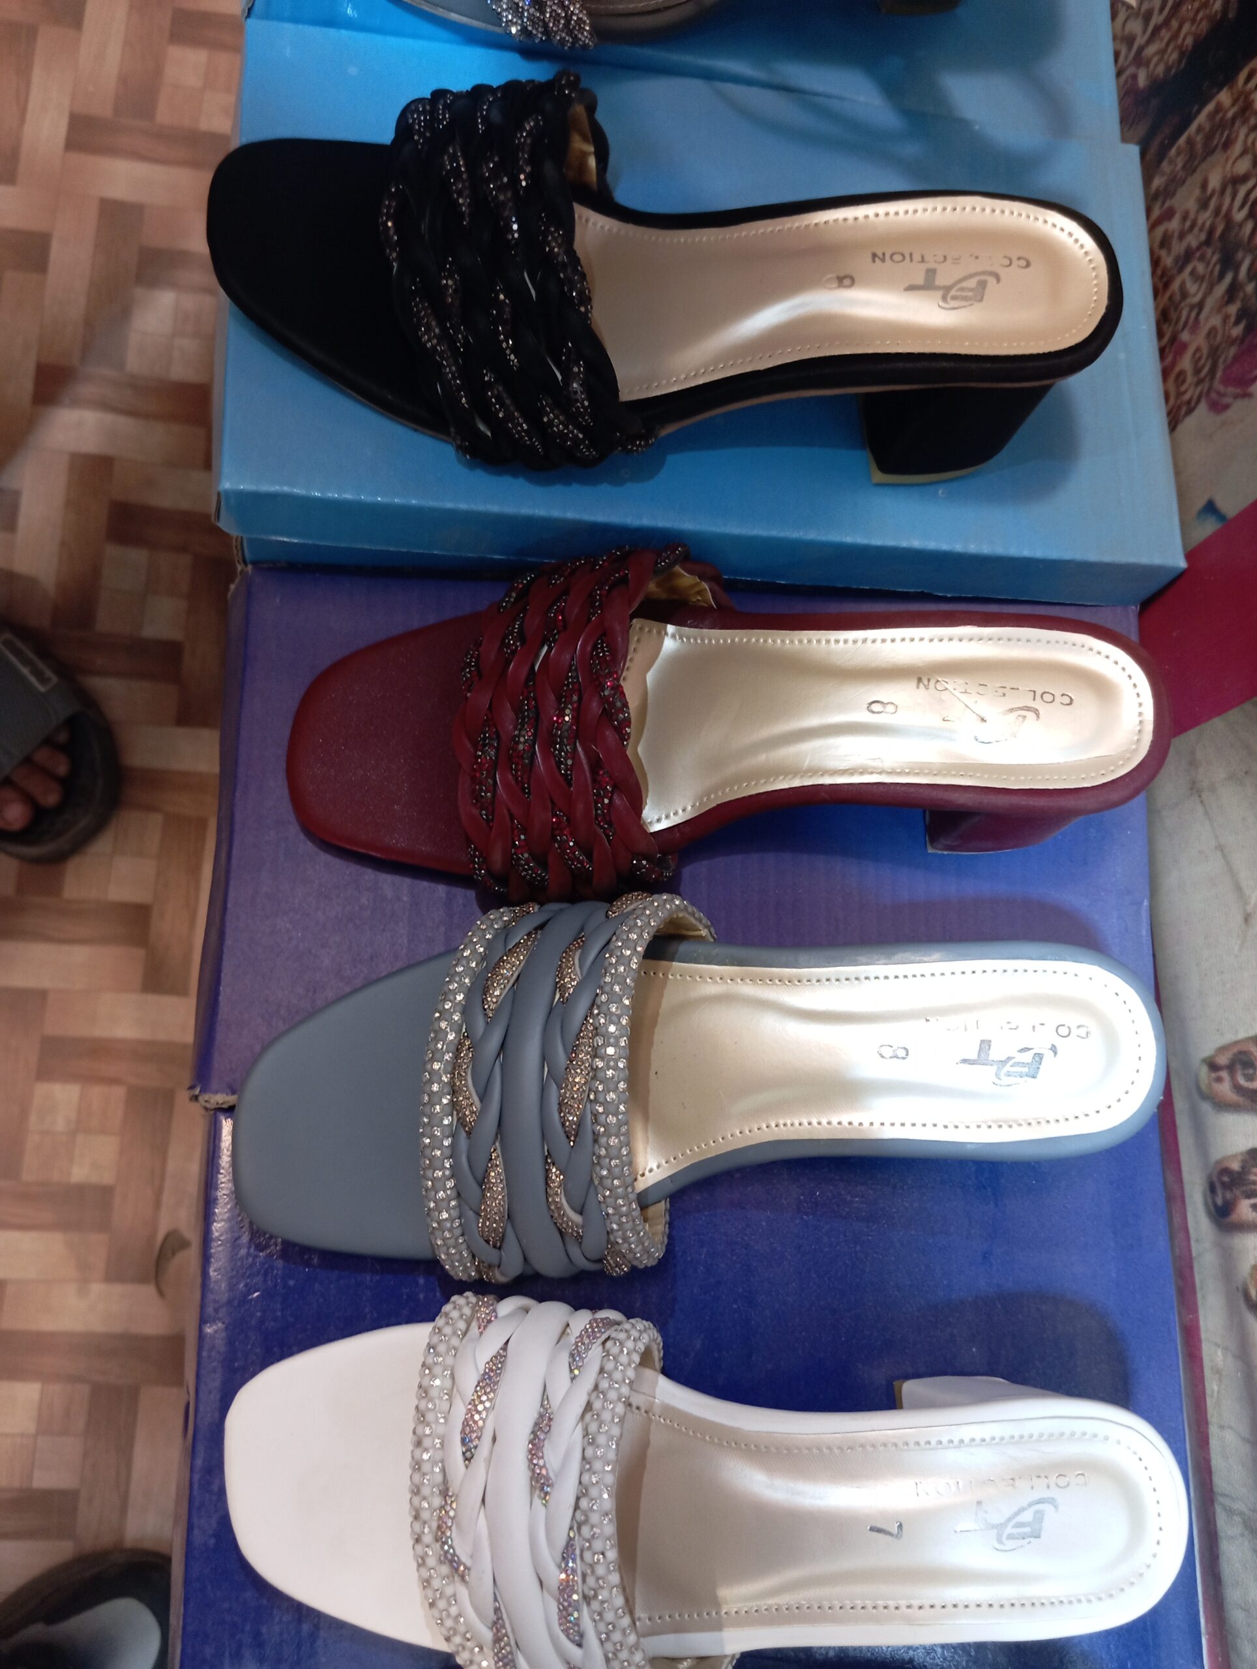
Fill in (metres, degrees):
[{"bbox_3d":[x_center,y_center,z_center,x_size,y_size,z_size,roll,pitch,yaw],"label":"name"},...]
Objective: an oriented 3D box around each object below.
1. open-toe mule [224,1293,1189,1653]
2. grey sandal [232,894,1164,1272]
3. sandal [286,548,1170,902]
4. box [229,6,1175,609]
[{"bbox_3d":[0.016,0.172,0.348,0.241,0.073,0.096,5,78,-9],"label":"open-toe mule"},{"bbox_3d":[0.017,0.067,0.370,0.247,0.073,0.099,-3,79,-11],"label":"grey sandal"},{"bbox_3d":[0.026,-0.030,0.391,0.247,0.073,0.093,-2,79,-11],"label":"sandal"},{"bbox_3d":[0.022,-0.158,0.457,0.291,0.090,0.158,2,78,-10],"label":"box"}]

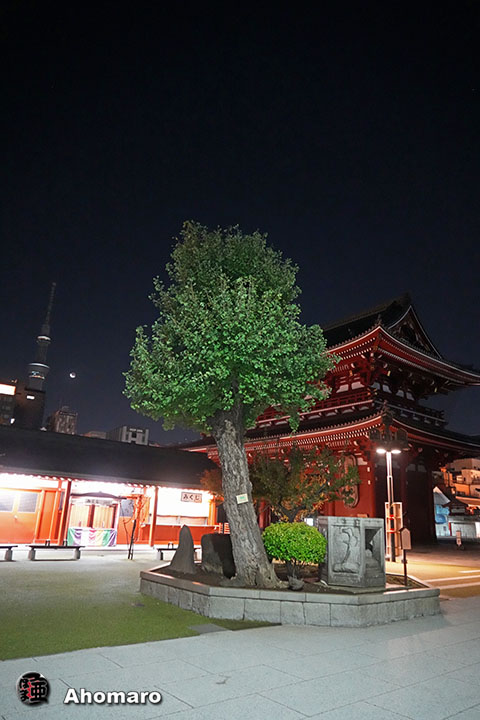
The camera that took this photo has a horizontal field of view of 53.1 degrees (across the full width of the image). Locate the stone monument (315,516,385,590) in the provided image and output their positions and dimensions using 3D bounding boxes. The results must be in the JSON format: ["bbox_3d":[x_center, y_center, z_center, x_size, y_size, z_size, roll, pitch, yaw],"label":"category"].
[{"bbox_3d":[2.101,3.629,9.154,1.250,1.150,1.100,-3,-19,20],"label":"stone monument"}]

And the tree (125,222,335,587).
[{"bbox_3d":[-0.222,0.439,9.367,4.130,7.050,4.000,3,-18,1],"label":"tree"}]

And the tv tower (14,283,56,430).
[{"bbox_3d":[-558.515,61.103,1315.264,66.000,634.000,66.000,11,-19,-22],"label":"tv tower"}]

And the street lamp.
[{"bbox_3d":[6.273,5.294,20.137,1.650,5.850,1.300,-3,-19,17],"label":"street lamp"}]

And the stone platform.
[{"bbox_3d":[0.896,4.379,9.296,5.344,0.400,4.672,2,-18,3],"label":"stone platform"}]

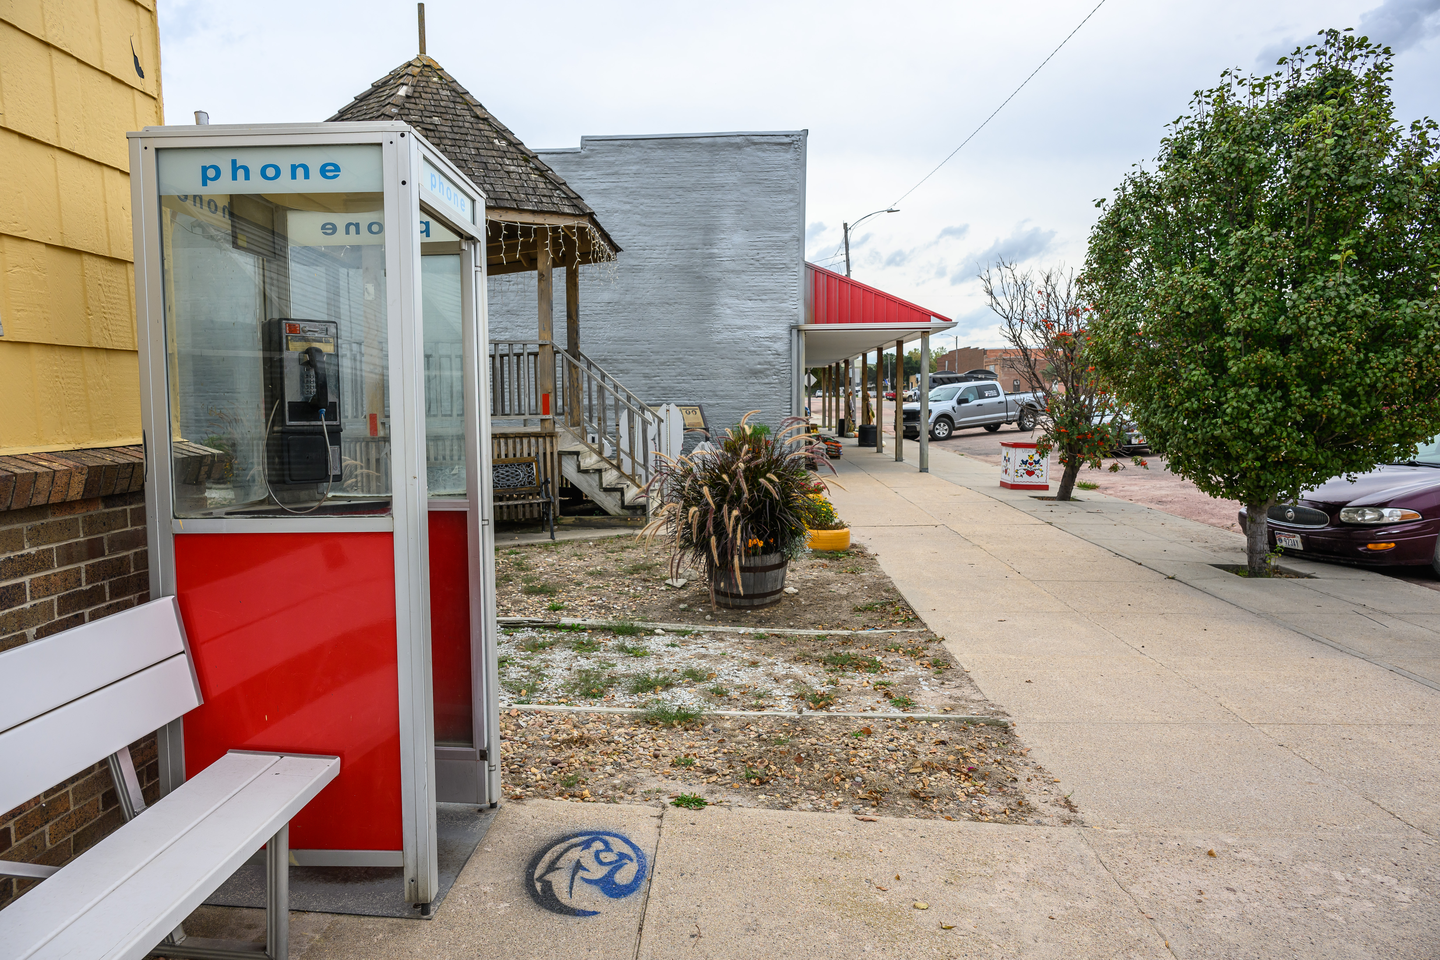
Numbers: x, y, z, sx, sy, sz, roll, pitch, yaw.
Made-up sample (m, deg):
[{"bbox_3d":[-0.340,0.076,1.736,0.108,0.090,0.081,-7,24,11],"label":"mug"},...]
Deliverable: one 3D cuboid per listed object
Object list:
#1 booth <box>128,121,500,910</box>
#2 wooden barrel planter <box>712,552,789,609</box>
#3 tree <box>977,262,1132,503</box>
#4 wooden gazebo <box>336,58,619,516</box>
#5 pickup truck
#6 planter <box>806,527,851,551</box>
[{"bbox_3d":[-1.222,0.105,3.092,0.785,2.256,0.771,0,4,1],"label":"booth"},{"bbox_3d":[0.210,0.698,6.963,0.600,0.380,0.600,0,5,0],"label":"wooden barrel planter"},{"bbox_3d":[4.895,-1.431,13.715,2.200,3.394,2.100,0,5,0],"label":"tree"},{"bbox_3d":[-3.481,-2.337,11.557,4.342,5.422,4.913,0,5,1],"label":"wooden gazebo"},{"bbox_3d":[9.070,-2.585,34.750,6.050,1.950,2.100,-7,7,-26],"label":"pickup truck"},{"bbox_3d":[0.992,0.564,9.560,0.600,0.200,0.600,0,5,0],"label":"planter"}]

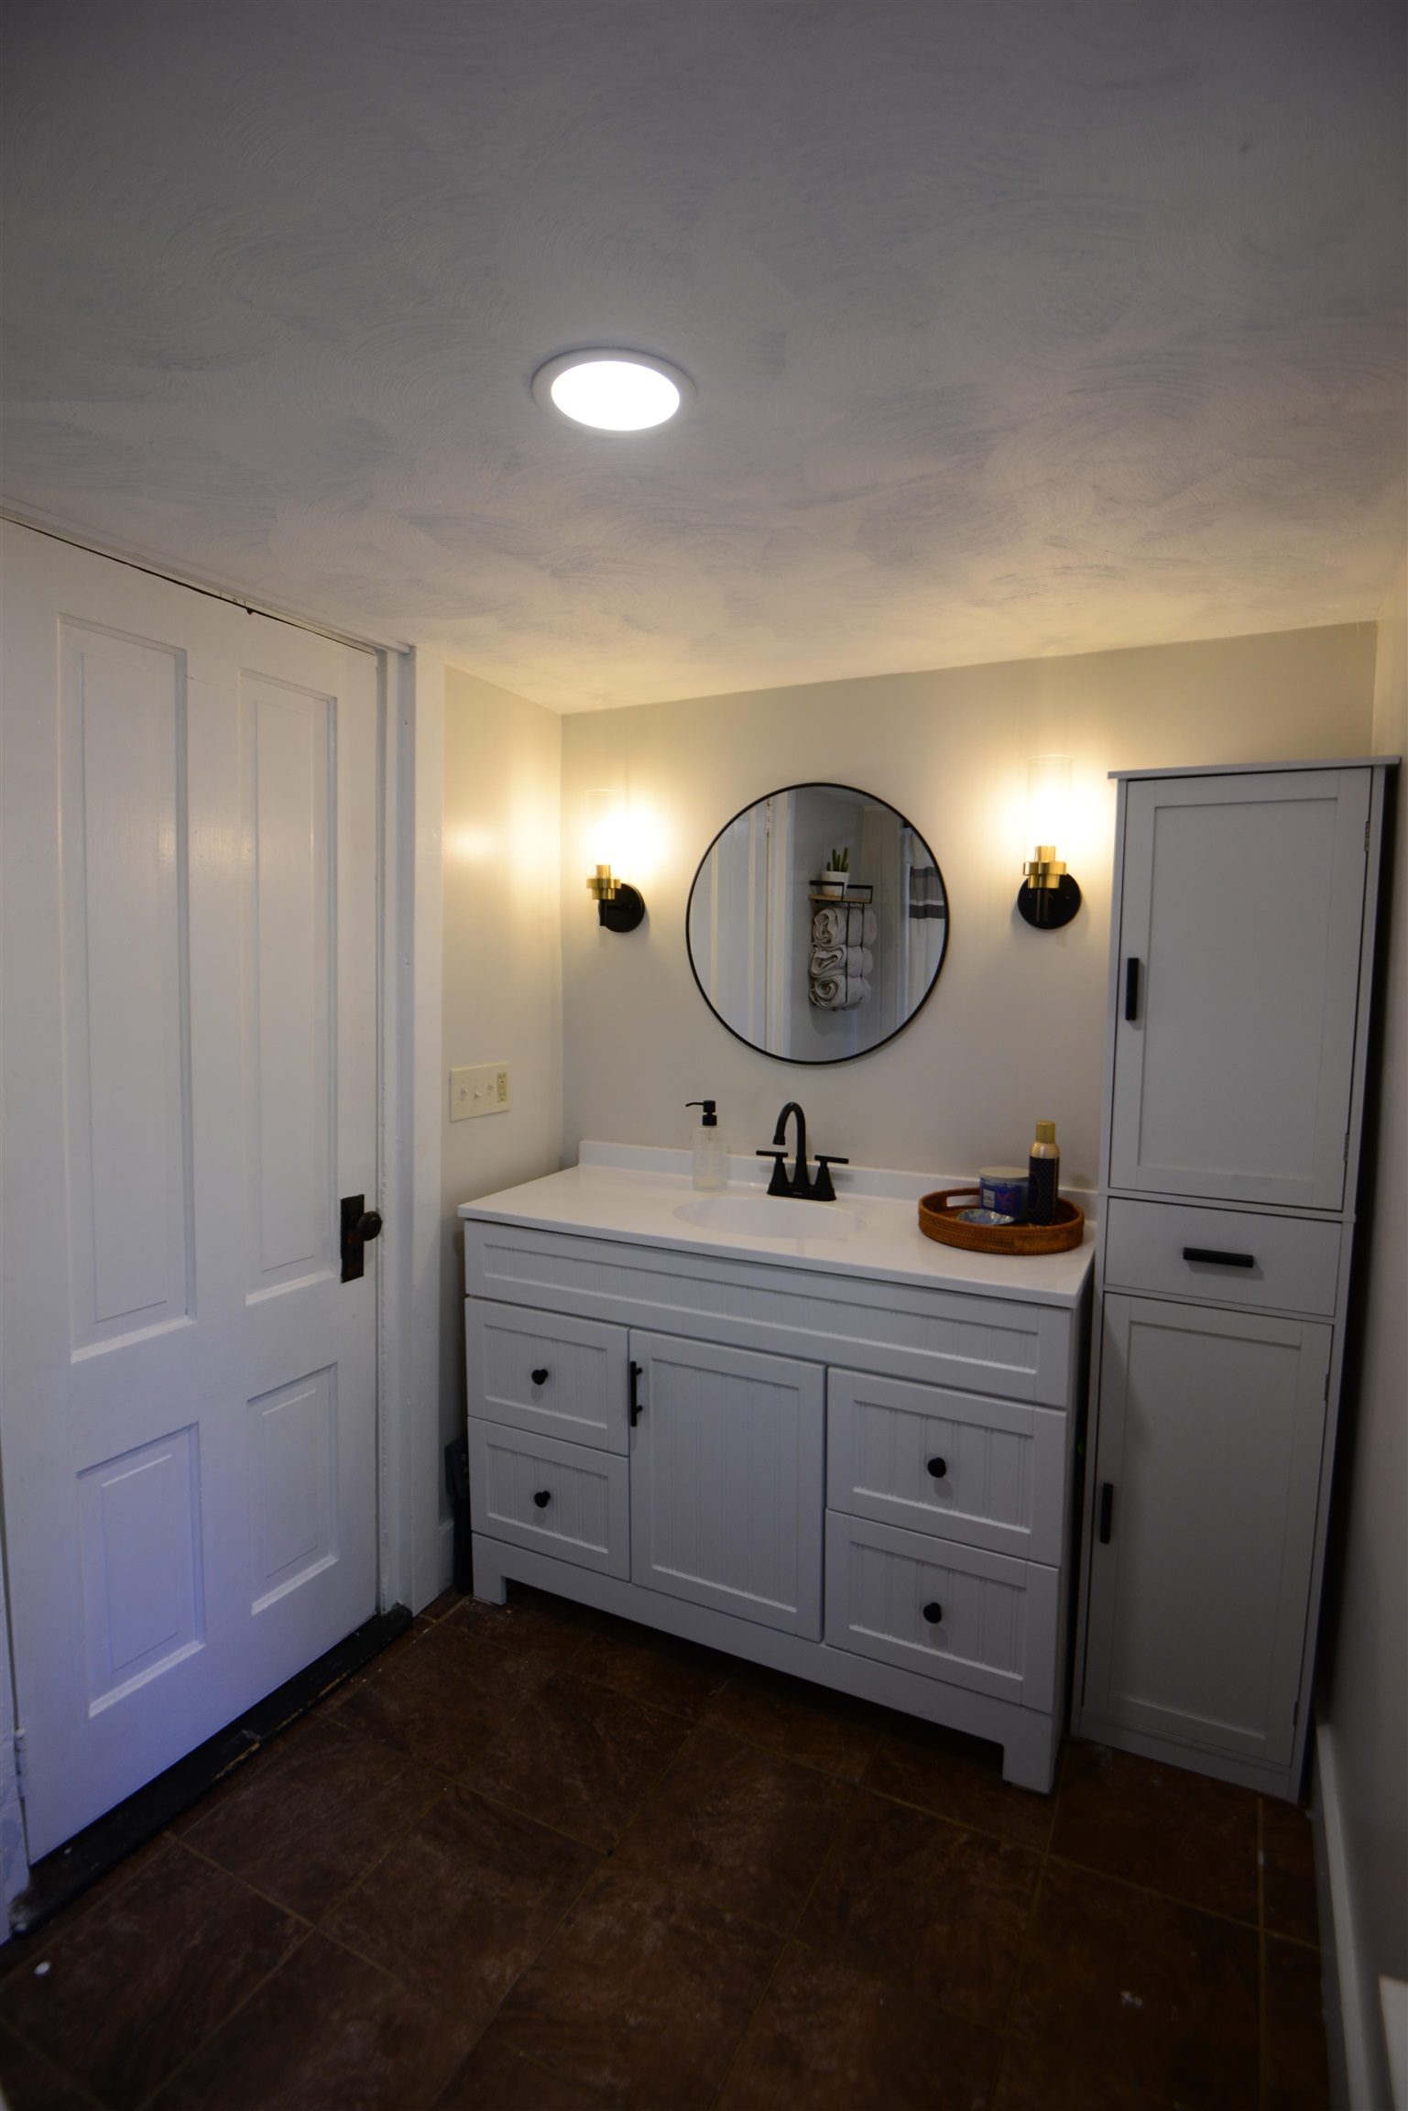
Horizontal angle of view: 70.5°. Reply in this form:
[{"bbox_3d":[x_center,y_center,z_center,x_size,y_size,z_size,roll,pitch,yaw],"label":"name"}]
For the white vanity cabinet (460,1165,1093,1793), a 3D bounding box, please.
[{"bbox_3d":[0.141,0.768,2.118,1.223,0.863,0.530,3,5,24],"label":"white vanity cabinet"}]

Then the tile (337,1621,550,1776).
[{"bbox_3d":[-0.499,1.239,1.926,0.305,0.012,0.303,3,6,26],"label":"tile"}]

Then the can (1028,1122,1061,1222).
[{"bbox_3d":[0.688,0.235,2.015,0.057,0.205,0.057,3,6,25],"label":"can"}]

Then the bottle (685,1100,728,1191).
[{"bbox_3d":[0.009,0.209,2.334,0.094,0.205,0.078,1,6,4],"label":"bottle"}]

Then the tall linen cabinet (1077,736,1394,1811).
[{"bbox_3d":[0.920,0.388,1.820,0.400,1.734,0.320,3,6,23],"label":"tall linen cabinet"}]

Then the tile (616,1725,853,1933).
[{"bbox_3d":[0.060,1.242,1.617,0.296,0.010,0.296,3,5,26],"label":"tile"}]

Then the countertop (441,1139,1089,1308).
[{"bbox_3d":[0.144,0.318,2.093,1.244,0.084,0.496,3,6,25],"label":"countertop"}]

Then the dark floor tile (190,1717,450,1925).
[{"bbox_3d":[-0.629,1.227,1.621,0.296,0.010,0.296,3,5,26],"label":"dark floor tile"}]

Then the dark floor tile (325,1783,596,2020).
[{"bbox_3d":[-0.354,1.280,1.522,0.305,0.012,0.303,3,6,26],"label":"dark floor tile"}]

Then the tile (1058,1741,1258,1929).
[{"bbox_3d":[0.742,1.278,1.666,0.305,0.012,0.300,3,6,26],"label":"tile"}]

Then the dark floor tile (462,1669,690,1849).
[{"bbox_3d":[-0.217,1.226,1.748,0.296,0.010,0.296,3,5,26],"label":"dark floor tile"}]

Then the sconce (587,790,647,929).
[{"bbox_3d":[-0.226,-0.468,2.407,0.124,0.330,0.155,3,5,24],"label":"sconce"}]

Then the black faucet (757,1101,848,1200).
[{"bbox_3d":[0.195,0.219,2.184,0.218,0.207,0.182,3,5,24],"label":"black faucet"}]

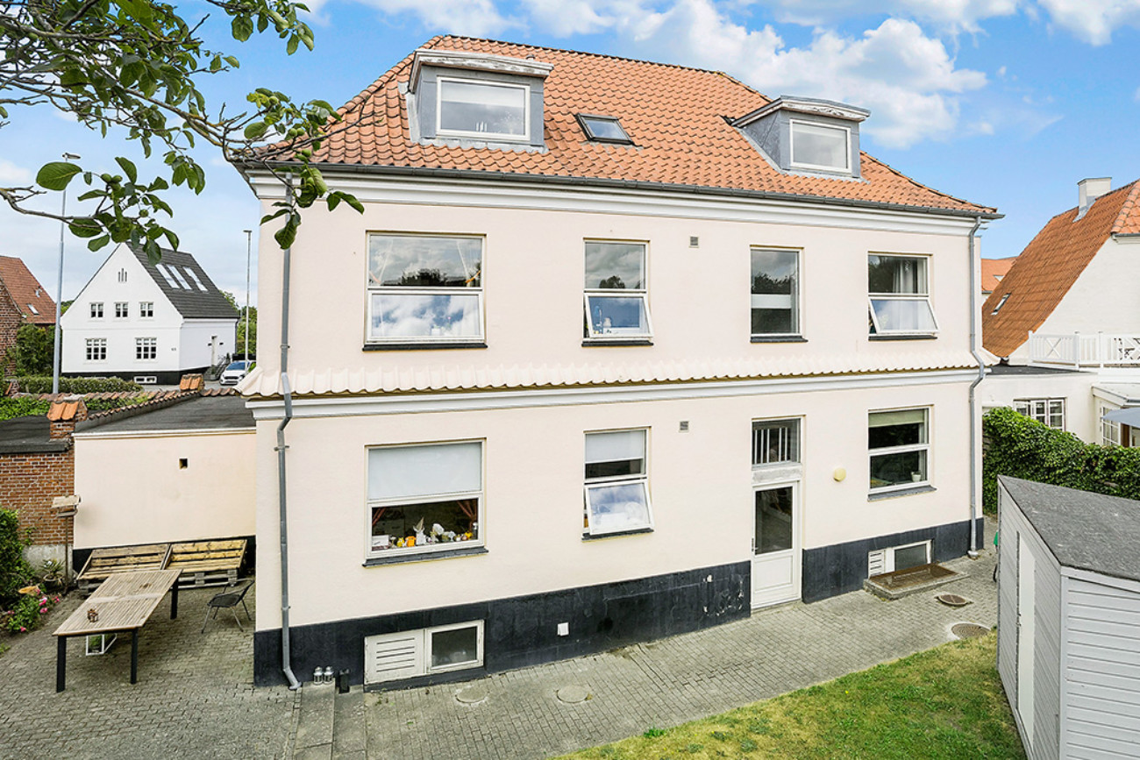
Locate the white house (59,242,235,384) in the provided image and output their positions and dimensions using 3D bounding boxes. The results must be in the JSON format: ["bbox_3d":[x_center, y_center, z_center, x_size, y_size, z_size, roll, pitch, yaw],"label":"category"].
[{"bbox_3d":[-30.400,-4.648,39.900,8.000,9.500,6.900,0,3,-2],"label":"white house"}]

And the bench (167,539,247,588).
[{"bbox_3d":[-6.628,3.389,9.810,1.200,0.640,0.620,-1,4,-18],"label":"bench"}]

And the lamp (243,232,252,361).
[{"bbox_3d":[-16.744,-3.889,28.000,0.500,7.918,0.250,1,2,0],"label":"lamp"}]

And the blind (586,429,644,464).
[{"bbox_3d":[0.692,1.053,8.599,1.014,0.492,0.050,-1,4,-18],"label":"blind"}]

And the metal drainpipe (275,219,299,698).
[{"bbox_3d":[-3.488,0.755,6.620,0.220,6.142,0.200,0,2,-17],"label":"metal drainpipe"}]

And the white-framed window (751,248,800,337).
[{"bbox_3d":[3.355,-1.445,8.981,1.010,1.482,0.120,-1,3,-17],"label":"white-framed window"}]

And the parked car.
[{"bbox_3d":[-22.900,-0.607,37.600,1.780,1.500,4.150,-1,4,-16],"label":"parked car"}]

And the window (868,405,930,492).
[{"bbox_3d":[6.320,1.346,10.375,1.549,1.548,0.120,-1,4,-18],"label":"window"}]

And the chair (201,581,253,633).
[{"bbox_3d":[-4.917,3.249,7.750,0.670,0.690,0.520,-1,3,-13],"label":"chair"}]

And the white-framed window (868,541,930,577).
[{"bbox_3d":[5.896,3.271,9.716,1.445,0.593,0.100,-1,3,-17],"label":"white-framed window"}]

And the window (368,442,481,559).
[{"bbox_3d":[-2.039,1.670,7.659,1.611,1.539,0.120,-1,4,-18],"label":"window"}]

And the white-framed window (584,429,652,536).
[{"bbox_3d":[0.716,1.542,8.069,1.041,1.579,0.280,-1,3,-17],"label":"white-framed window"}]

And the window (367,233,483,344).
[{"bbox_3d":[-1.935,-1.241,7.343,1.508,1.502,0.120,-1,3,-17],"label":"window"}]

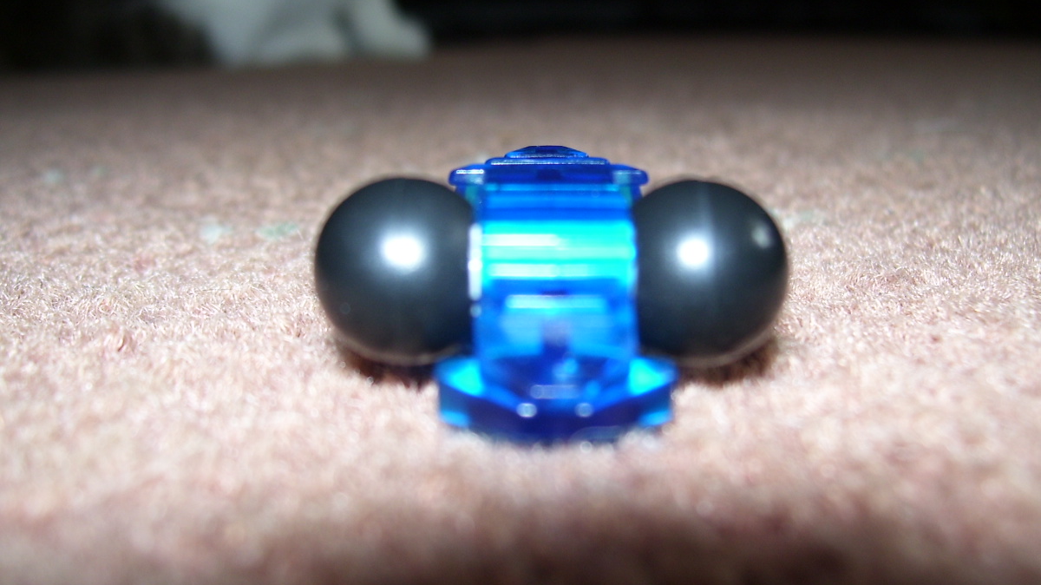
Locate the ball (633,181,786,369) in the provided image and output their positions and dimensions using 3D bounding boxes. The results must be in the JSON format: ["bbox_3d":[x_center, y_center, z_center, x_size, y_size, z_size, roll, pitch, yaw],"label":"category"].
[{"bbox_3d":[0.015,-0.002,0.094,0.017,0.017,0.017,0,14,0],"label":"ball"}]

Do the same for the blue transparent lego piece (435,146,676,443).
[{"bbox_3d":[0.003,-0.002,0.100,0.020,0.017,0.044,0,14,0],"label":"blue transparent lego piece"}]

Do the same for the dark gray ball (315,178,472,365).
[{"bbox_3d":[-0.010,-0.002,0.094,0.017,0.017,0.017,0,14,0],"label":"dark gray ball"}]

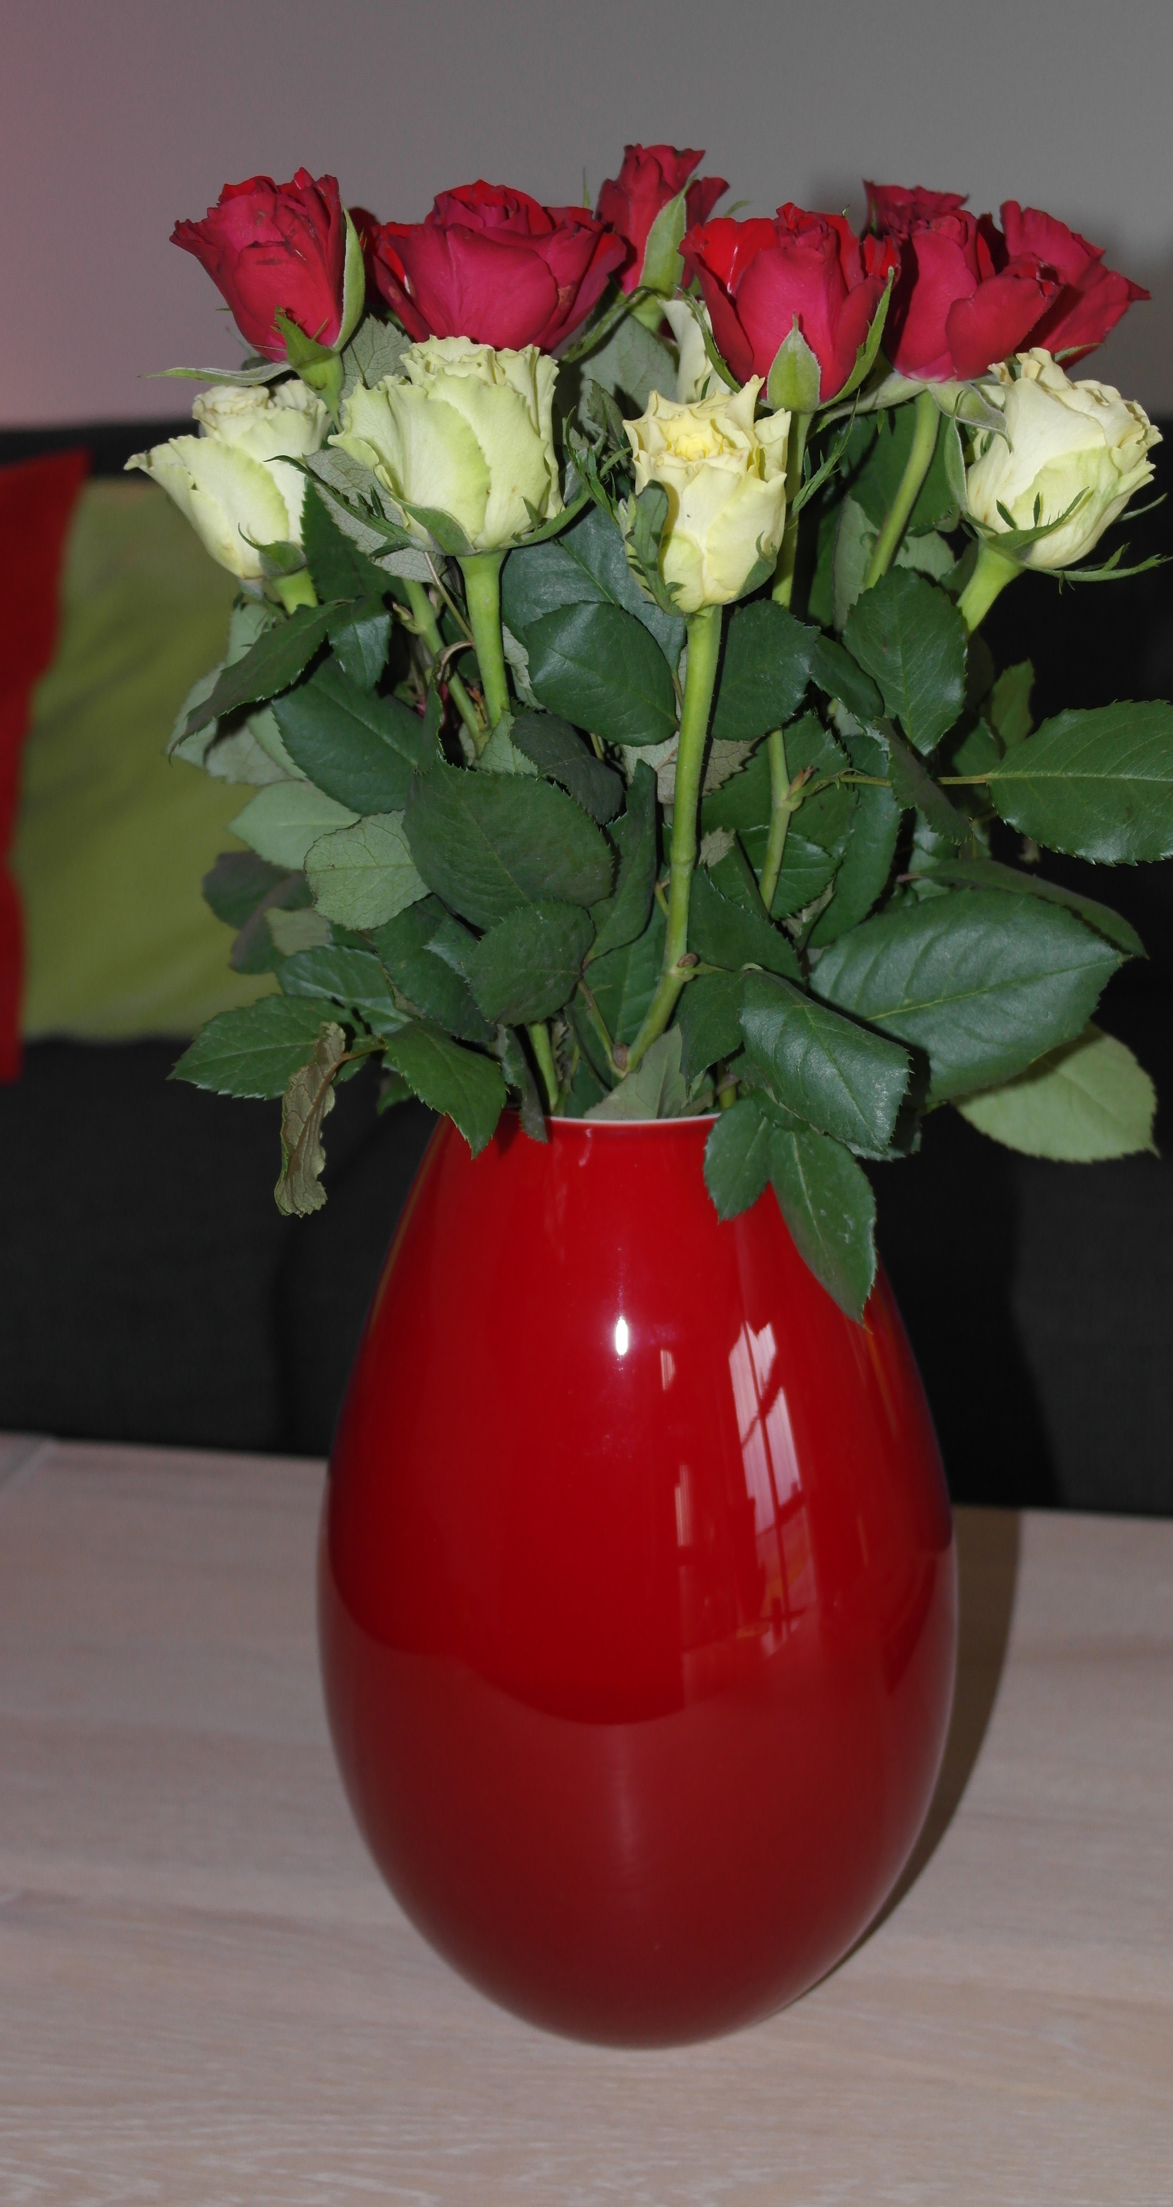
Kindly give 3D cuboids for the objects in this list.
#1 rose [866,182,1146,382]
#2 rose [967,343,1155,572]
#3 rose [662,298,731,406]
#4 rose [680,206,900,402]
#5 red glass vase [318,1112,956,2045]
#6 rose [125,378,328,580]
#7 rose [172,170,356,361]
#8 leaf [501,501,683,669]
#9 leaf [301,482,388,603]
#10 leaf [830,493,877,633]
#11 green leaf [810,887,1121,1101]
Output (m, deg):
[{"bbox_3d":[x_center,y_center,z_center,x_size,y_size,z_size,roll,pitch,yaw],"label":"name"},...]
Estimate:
[{"bbox_3d":[0.107,-0.209,0.765,0.068,0.050,0.056,6,9,-1],"label":"rose"},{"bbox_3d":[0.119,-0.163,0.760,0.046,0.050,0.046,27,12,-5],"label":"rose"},{"bbox_3d":[0.032,-0.186,0.750,0.034,0.043,0.034,-1,13,0],"label":"rose"},{"bbox_3d":[0.048,-0.190,0.717,0.052,0.049,0.050,-1,13,0],"label":"rose"},{"bbox_3d":[0.014,0.126,0.829,0.176,0.265,0.176,-1,13,0],"label":"red glass vase"},{"bbox_3d":[-0.091,-0.159,0.765,0.050,0.050,0.047,-20,9,4],"label":"rose"},{"bbox_3d":[-0.080,-0.210,0.752,0.044,0.043,0.043,-19,15,0],"label":"rose"},{"bbox_3d":[0.002,-0.130,0.750,0.039,0.052,0.014,-44,-6,-6],"label":"leaf"},{"bbox_3d":[-0.059,-0.142,0.765,0.026,0.035,0.009,-13,-9,12],"label":"leaf"},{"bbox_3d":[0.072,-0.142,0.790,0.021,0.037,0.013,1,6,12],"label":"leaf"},{"bbox_3d":[0.095,-0.027,0.748,0.078,0.050,0.016,-11,-12,4],"label":"green leaf"}]

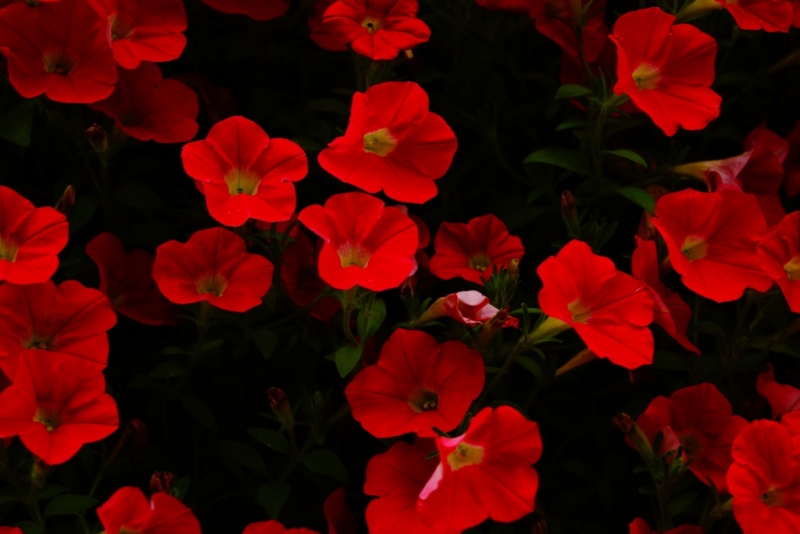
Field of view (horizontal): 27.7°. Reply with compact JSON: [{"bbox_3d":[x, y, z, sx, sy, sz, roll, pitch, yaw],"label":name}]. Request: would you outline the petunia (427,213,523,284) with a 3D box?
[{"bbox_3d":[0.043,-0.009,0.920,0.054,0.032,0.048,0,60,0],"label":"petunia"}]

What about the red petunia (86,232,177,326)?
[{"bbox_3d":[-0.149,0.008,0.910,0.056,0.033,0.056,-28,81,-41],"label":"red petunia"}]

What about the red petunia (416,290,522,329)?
[{"bbox_3d":[0.034,0.022,0.840,0.050,0.022,0.026,-5,24,25],"label":"red petunia"}]

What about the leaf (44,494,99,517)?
[{"bbox_3d":[-0.174,0.126,0.860,0.029,0.005,0.015,-3,41,-4],"label":"leaf"}]

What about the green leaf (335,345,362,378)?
[{"bbox_3d":[-0.028,0.051,0.870,0.014,0.004,0.021,23,66,15],"label":"green leaf"}]

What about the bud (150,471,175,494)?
[{"bbox_3d":[-0.123,0.112,0.840,0.013,0.016,0.013,0,24,0],"label":"bud"}]

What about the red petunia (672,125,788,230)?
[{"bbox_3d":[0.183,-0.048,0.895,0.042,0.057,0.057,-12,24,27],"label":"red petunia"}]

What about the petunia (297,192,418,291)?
[{"bbox_3d":[-0.022,-0.013,0.860,0.063,0.036,0.058,0,57,-3],"label":"petunia"}]

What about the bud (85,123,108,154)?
[{"bbox_3d":[-0.168,-0.071,0.900,0.012,0.019,0.012,-21,18,0],"label":"bud"}]

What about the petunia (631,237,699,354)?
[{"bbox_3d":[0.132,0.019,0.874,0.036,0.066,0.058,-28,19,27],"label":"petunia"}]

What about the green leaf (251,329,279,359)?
[{"bbox_3d":[-0.077,0.044,0.920,0.014,0.004,0.020,-16,66,-8],"label":"green leaf"}]

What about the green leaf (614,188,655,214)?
[{"bbox_3d":[0.127,-0.036,0.880,0.024,0.006,0.013,27,44,21],"label":"green leaf"}]

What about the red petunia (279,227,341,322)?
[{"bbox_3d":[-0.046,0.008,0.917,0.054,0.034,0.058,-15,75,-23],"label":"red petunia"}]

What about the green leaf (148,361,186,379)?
[{"bbox_3d":[-0.130,0.058,0.910,0.023,0.005,0.013,-9,38,-21],"label":"green leaf"}]

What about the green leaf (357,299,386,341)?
[{"bbox_3d":[-0.015,0.028,0.860,0.016,0.005,0.024,19,67,-2],"label":"green leaf"}]

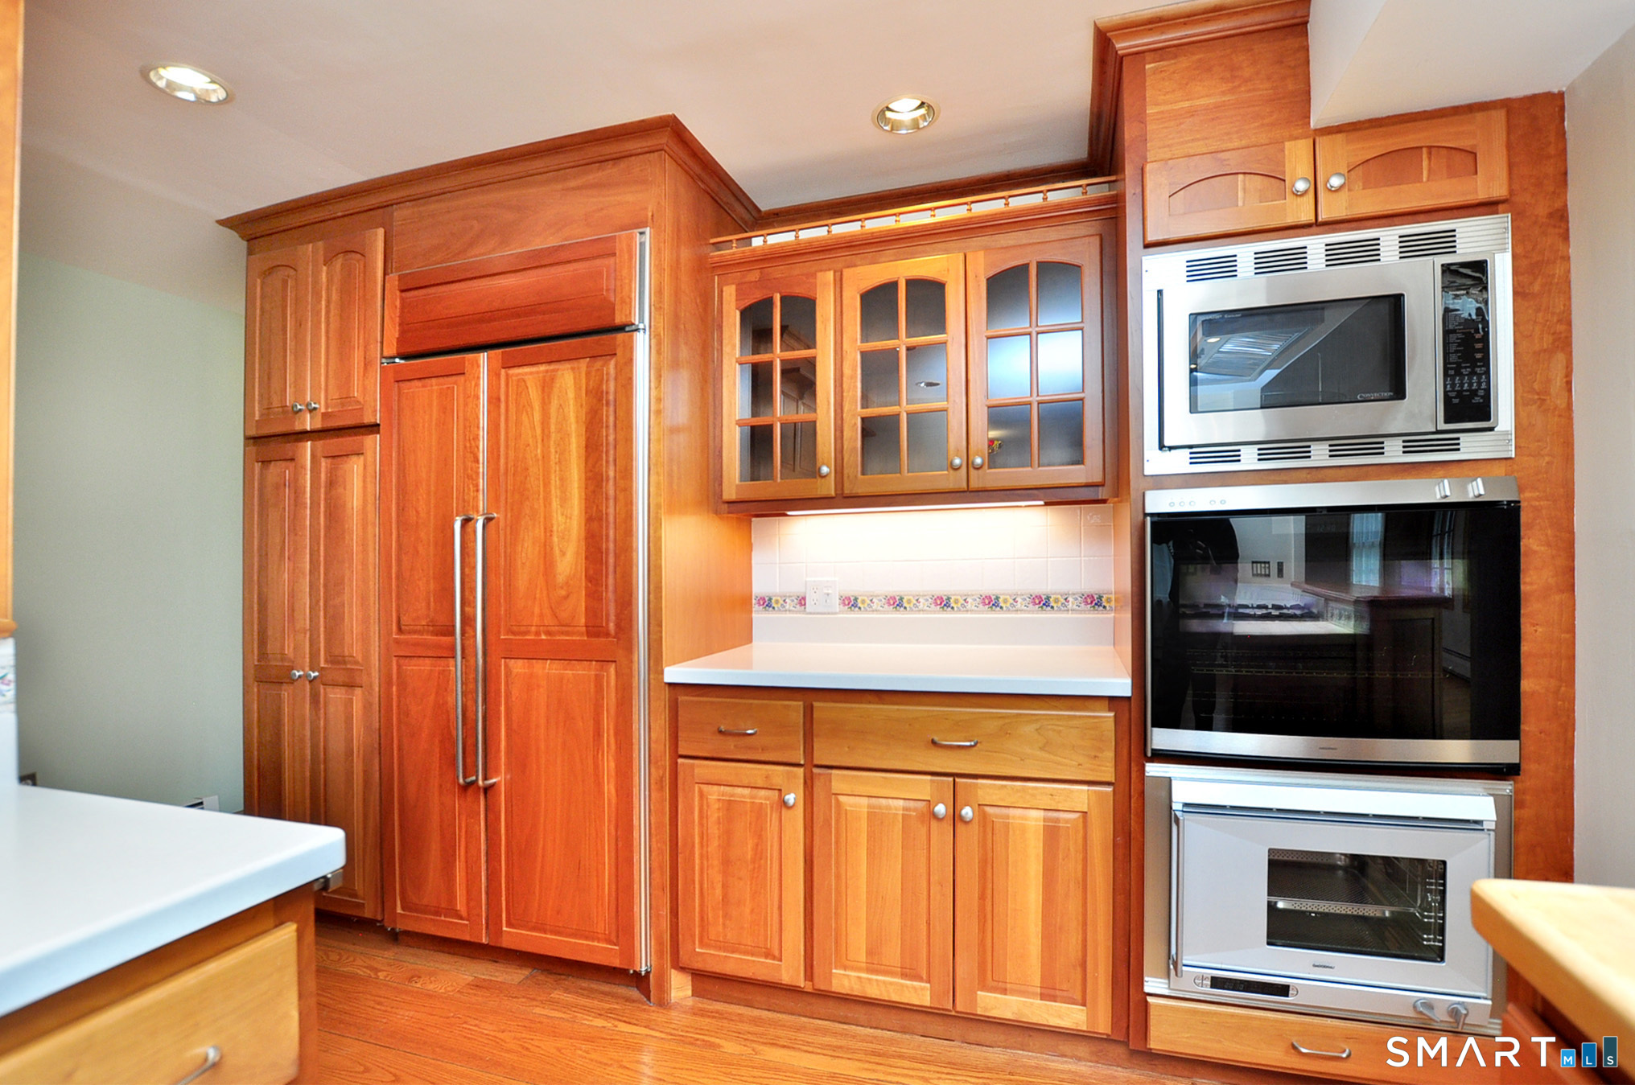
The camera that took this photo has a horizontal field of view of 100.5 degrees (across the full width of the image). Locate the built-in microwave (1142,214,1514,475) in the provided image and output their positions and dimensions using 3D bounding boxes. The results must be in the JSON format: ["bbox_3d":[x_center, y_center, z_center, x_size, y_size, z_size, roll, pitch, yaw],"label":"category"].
[{"bbox_3d":[1.128,-0.407,1.664,0.667,0.497,0.465,-1,-1,17],"label":"built-in microwave"}]

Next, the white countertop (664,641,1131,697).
[{"bbox_3d":[0.232,0.357,2.012,1.191,0.040,0.590,-1,-1,17],"label":"white countertop"}]

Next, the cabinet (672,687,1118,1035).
[{"bbox_3d":[0.245,0.786,2.011,1.179,0.818,0.575,-1,-1,17],"label":"cabinet"}]

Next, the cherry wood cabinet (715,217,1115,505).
[{"bbox_3d":[0.273,-0.524,2.144,1.195,0.828,0.330,-1,-1,17],"label":"cherry wood cabinet"}]

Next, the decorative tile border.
[{"bbox_3d":[0.345,0.201,2.283,1.202,0.073,0.012,-1,-1,17],"label":"decorative tile border"}]

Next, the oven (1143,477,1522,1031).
[{"bbox_3d":[1.132,0.444,1.688,0.667,1.122,0.580,-1,-1,17],"label":"oven"}]

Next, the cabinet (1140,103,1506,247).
[{"bbox_3d":[1.141,-0.772,1.719,0.666,0.195,0.580,-1,-1,17],"label":"cabinet"}]

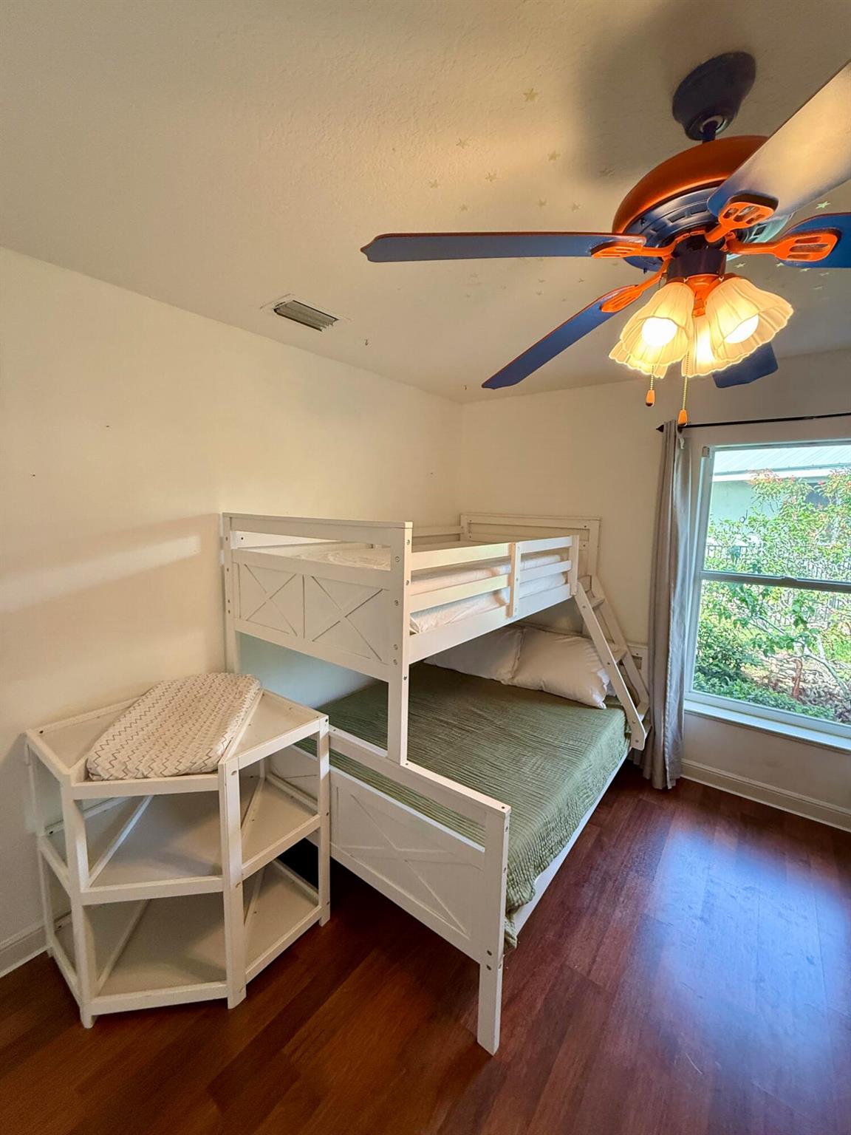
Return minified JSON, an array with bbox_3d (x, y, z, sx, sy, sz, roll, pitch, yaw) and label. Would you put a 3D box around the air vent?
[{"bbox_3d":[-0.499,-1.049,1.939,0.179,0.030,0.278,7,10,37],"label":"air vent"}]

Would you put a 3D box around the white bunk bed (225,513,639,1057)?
[{"bbox_3d":[0.277,0.542,2.499,1.499,1.619,1.976,7,10,37],"label":"white bunk bed"}]

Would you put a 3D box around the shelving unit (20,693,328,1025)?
[{"bbox_3d":[-0.905,0.987,1.837,1.023,0.874,0.794,0,8,-8],"label":"shelving unit"}]

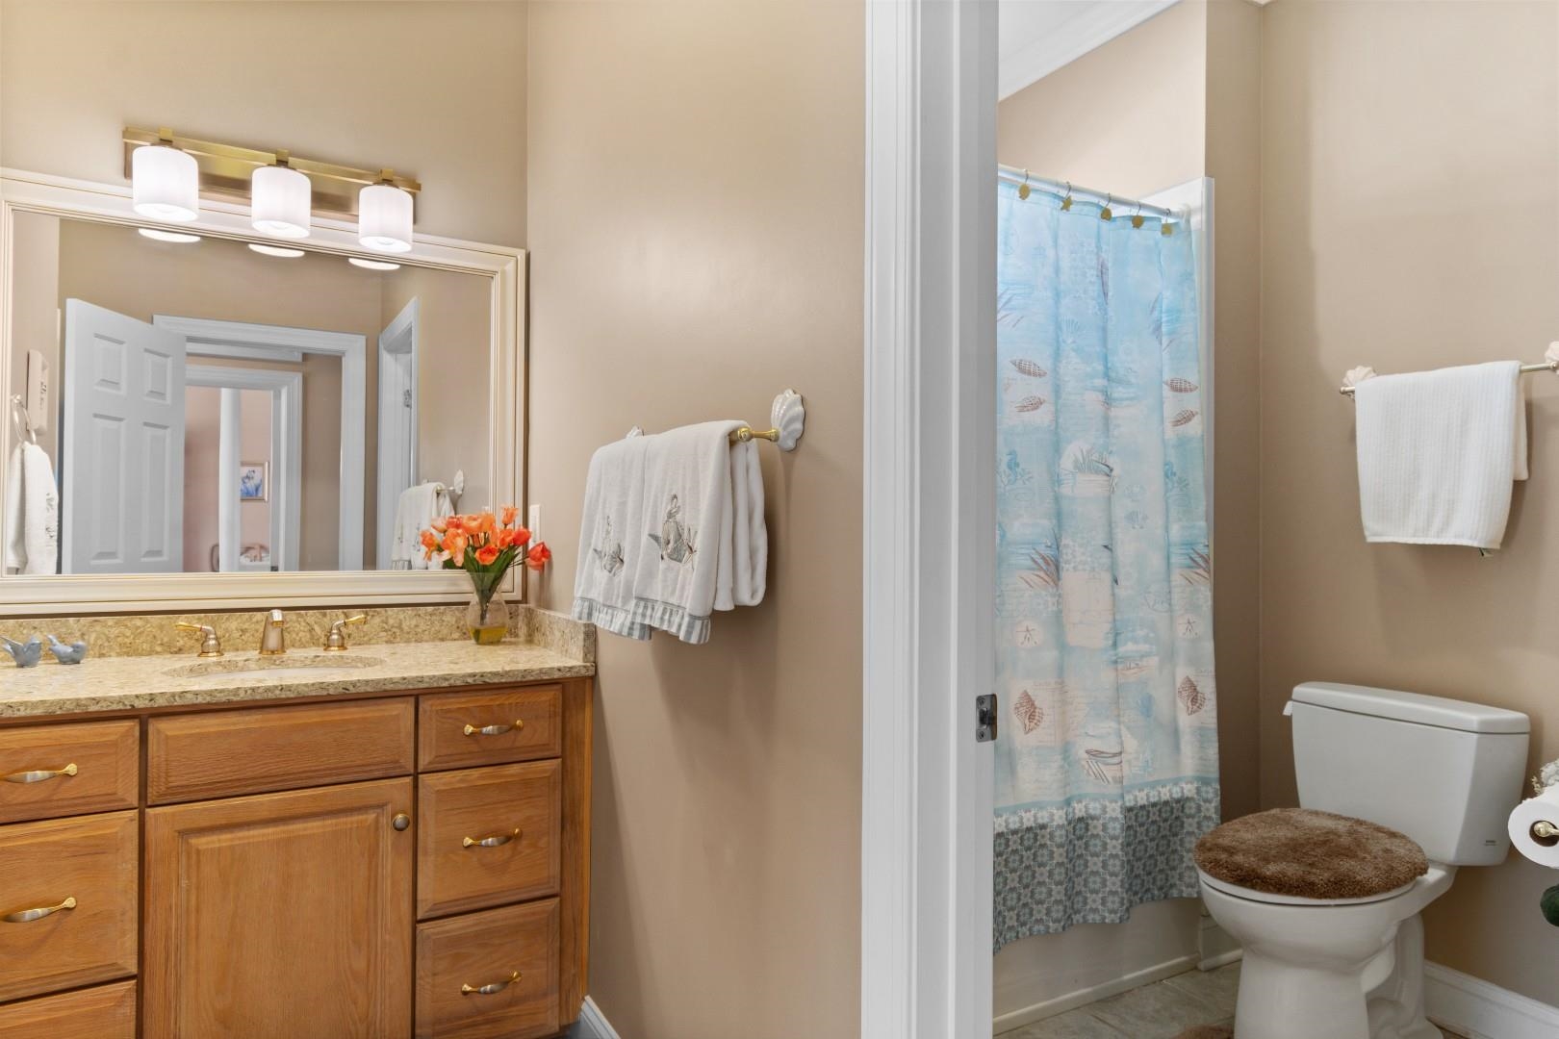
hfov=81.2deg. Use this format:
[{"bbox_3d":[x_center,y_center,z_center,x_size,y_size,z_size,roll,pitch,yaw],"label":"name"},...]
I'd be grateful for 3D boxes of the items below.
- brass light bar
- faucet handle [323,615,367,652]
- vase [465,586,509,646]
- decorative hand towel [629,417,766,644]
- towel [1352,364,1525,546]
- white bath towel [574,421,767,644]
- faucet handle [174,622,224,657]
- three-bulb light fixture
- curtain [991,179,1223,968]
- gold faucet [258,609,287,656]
[{"bbox_3d":[-1.192,-0.812,2.180,0.613,0.108,0.090,1,-1,-30],"label":"brass light bar"},{"bbox_3d":[-1.054,0.275,2.212,0.092,0.085,0.054,1,-1,-30],"label":"faucet handle"},{"bbox_3d":[-0.756,0.231,2.360,0.106,0.180,0.106,1,-1,-30],"label":"vase"},{"bbox_3d":[-0.129,0.018,1.355,0.120,0.312,0.295,1,-1,-30],"label":"decorative hand towel"},{"bbox_3d":[1.521,-0.141,2.116,0.090,0.410,0.345,1,-1,-30],"label":"towel"},{"bbox_3d":[-0.194,0.021,1.474,0.120,0.318,0.560,1,-1,-30],"label":"white bath towel"},{"bbox_3d":[-1.317,0.271,2.067,0.092,0.086,0.054,1,-1,-30],"label":"faucet handle"},{"bbox_3d":[-1.173,-0.771,2.145,0.610,0.188,0.168,1,-1,-30],"label":"three-bulb light fixture"},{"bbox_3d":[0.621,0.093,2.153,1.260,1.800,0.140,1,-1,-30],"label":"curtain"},{"bbox_3d":[-1.165,0.259,2.096,0.054,0.113,0.145,1,-1,-30],"label":"gold faucet"}]

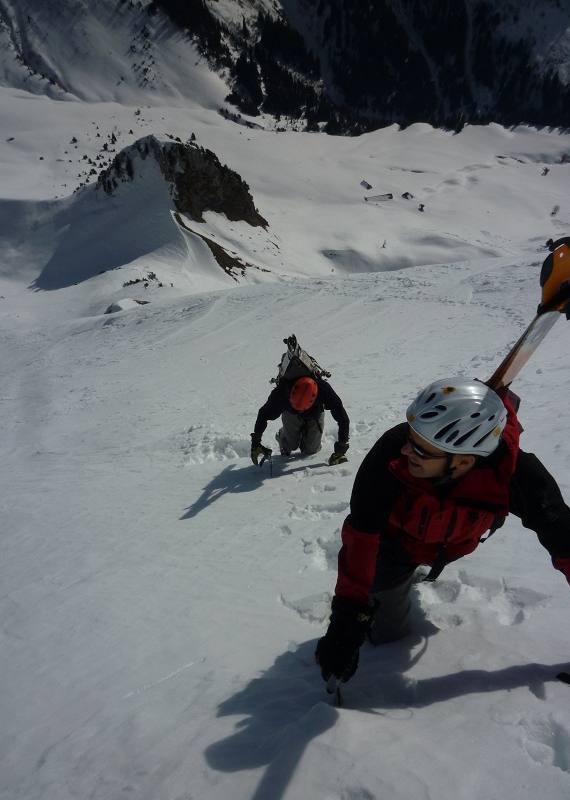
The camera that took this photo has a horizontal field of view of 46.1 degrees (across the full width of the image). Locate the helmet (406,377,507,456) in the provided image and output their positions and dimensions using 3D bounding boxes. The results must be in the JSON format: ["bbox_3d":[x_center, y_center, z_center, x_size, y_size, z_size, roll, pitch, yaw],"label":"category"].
[{"bbox_3d":[0.479,0.037,1.850,0.285,0.180,0.225,7,28,-20],"label":"helmet"}]

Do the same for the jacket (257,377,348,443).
[{"bbox_3d":[0.132,0.052,5.360,0.720,0.600,0.450,0,50,0],"label":"jacket"}]

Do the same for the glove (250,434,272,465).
[{"bbox_3d":[-0.197,0.399,5.400,0.155,0.250,0.140,-10,18,-3],"label":"glove"}]

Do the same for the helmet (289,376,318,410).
[{"bbox_3d":[0.143,-0.054,5.200,0.210,0.170,0.275,12,78,3],"label":"helmet"}]

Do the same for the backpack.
[{"bbox_3d":[0.127,-0.250,5.500,0.420,0.580,0.320,0,50,0],"label":"backpack"}]

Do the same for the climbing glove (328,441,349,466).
[{"bbox_3d":[0.431,0.431,5.400,0.150,0.210,0.150,10,21,9],"label":"climbing glove"}]

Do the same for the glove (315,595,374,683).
[{"bbox_3d":[0.164,0.658,1.850,0.135,0.260,0.125,14,9,1],"label":"glove"}]

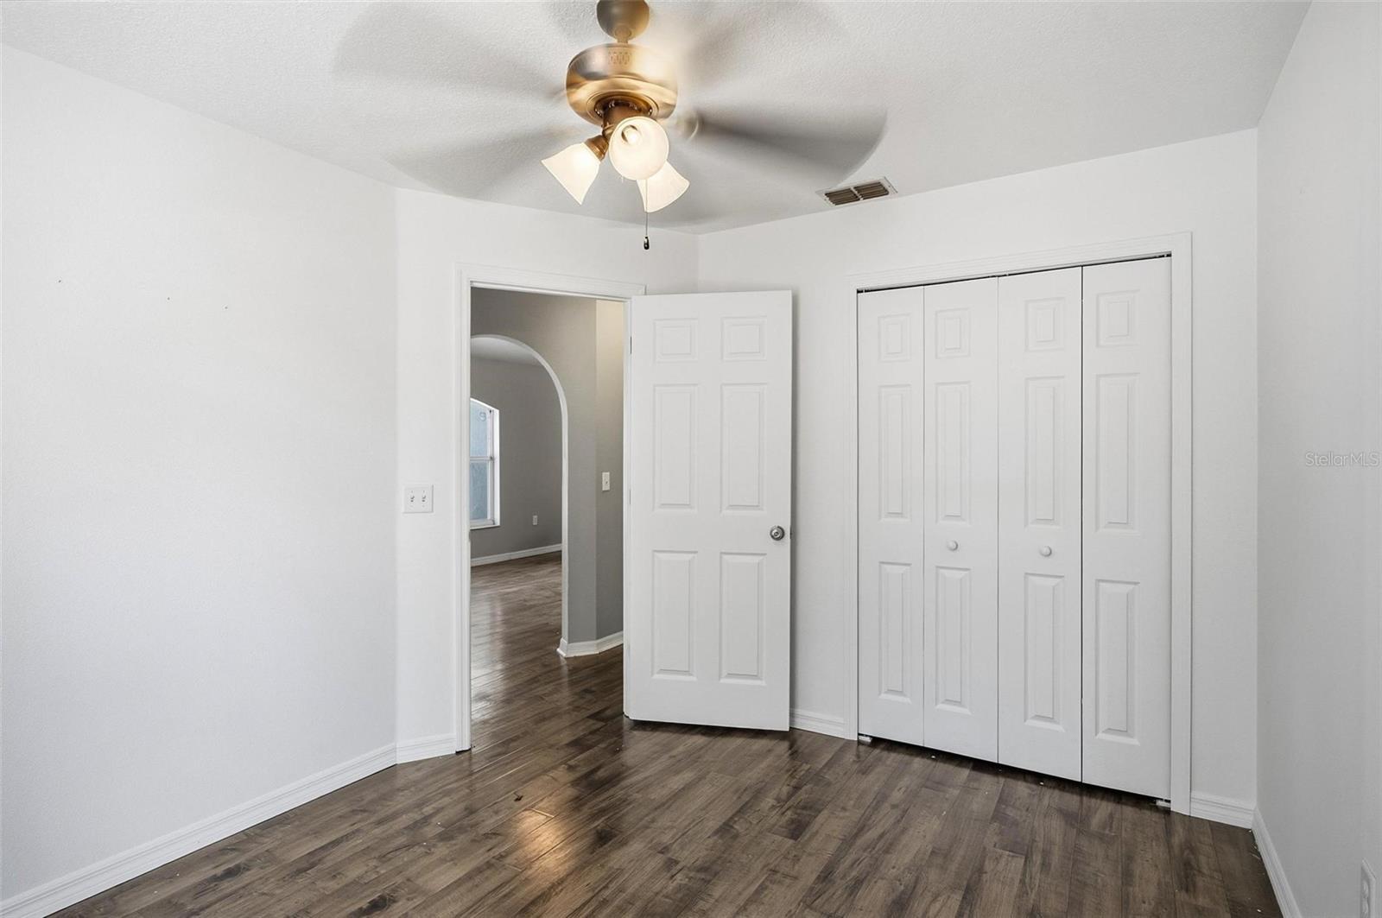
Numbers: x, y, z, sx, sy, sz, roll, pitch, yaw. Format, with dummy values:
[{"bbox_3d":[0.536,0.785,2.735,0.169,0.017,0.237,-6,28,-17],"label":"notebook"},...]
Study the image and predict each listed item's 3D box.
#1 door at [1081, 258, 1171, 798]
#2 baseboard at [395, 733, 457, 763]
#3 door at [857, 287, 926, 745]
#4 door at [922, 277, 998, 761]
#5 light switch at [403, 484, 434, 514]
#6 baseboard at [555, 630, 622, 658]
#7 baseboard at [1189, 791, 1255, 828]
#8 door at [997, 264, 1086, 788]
[{"bbox_3d":[1.651,0.255,2.628,0.292,2.001,0.035,0,0,31],"label":"door"},{"bbox_3d":[-1.142,1.248,2.977,0.236,0.083,0.014,0,0,-26],"label":"baseboard"},{"bbox_3d":[0.899,0.253,3.088,0.292,2.001,0.035,0,0,31],"label":"door"},{"bbox_3d":[1.150,0.253,2.935,0.292,2.001,0.035,0,0,31],"label":"door"},{"bbox_3d":[-1.169,0.174,2.961,0.116,0.115,0.010,0,0,-26],"label":"light switch"},{"bbox_3d":[-0.647,1.235,4.628,0.447,0.086,0.221,0,0,-24],"label":"baseboard"},{"bbox_3d":[1.887,1.246,2.455,0.177,0.084,0.014,0,0,31],"label":"baseboard"},{"bbox_3d":[1.401,0.254,2.781,0.292,2.001,0.035,0,0,31],"label":"door"}]

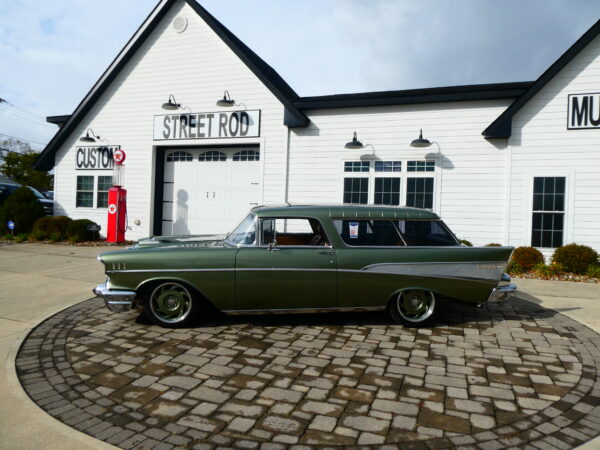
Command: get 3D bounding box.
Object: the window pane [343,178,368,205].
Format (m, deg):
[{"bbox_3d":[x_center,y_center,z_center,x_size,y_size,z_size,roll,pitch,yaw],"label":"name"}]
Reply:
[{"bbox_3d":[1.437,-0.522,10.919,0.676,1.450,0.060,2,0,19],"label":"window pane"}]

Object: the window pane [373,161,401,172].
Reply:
[{"bbox_3d":[2.246,-1.499,10.658,0.677,0.308,0.060,2,0,19],"label":"window pane"}]

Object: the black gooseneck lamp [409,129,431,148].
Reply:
[{"bbox_3d":[2.913,-2.086,9.990,0.460,0.420,0.680,2,0,19],"label":"black gooseneck lamp"}]

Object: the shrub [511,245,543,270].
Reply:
[{"bbox_3d":[4.856,0.717,8.900,0.780,0.520,0.760,2,0,19],"label":"shrub"}]

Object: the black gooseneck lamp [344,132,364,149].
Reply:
[{"bbox_3d":[1.403,-2.132,10.589,0.470,0.430,0.680,2,0,19],"label":"black gooseneck lamp"}]

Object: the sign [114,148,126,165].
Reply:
[{"bbox_3d":[-5.357,-2.014,12.358,0.430,0.430,0.160,2,0,19],"label":"sign"}]

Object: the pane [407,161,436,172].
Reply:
[{"bbox_3d":[2.997,-1.458,10.324,0.657,0.258,0.050,2,0,19],"label":"pane"}]

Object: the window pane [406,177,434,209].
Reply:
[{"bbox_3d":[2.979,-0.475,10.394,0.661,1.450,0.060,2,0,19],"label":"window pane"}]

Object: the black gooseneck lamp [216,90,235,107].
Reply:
[{"bbox_3d":[-2.044,-3.540,11.781,0.470,0.430,0.680,2,0,19],"label":"black gooseneck lamp"}]

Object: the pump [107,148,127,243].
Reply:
[{"bbox_3d":[-5.442,-0.861,12.350,0.420,2.780,0.400,2,0,19],"label":"pump"}]

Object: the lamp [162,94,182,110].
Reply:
[{"bbox_3d":[-3.775,-3.642,12.310,0.460,0.420,0.680,2,0,19],"label":"lamp"}]

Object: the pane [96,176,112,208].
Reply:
[{"bbox_3d":[-6.288,-1.072,13.514,0.723,1.031,0.060,2,0,19],"label":"pane"}]

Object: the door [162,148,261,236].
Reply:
[{"bbox_3d":[-2.752,-0.955,12.889,3.600,3.000,0.100,2,0,19],"label":"door"}]

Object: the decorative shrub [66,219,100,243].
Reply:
[{"bbox_3d":[-6.700,0.130,12.741,0.900,0.660,0.900,2,0,19],"label":"decorative shrub"}]

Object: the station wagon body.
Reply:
[{"bbox_3d":[0.150,0.497,5.820,5.120,1.460,1.890,2,0,-8],"label":"station wagon body"}]

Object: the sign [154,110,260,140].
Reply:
[{"bbox_3d":[-2.815,-2.929,12.289,3.570,0.780,0.100,2,0,19],"label":"sign"}]

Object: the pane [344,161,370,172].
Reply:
[{"bbox_3d":[1.481,-1.520,10.846,0.657,0.258,0.050,2,0,19],"label":"pane"}]

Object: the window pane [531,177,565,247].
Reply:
[{"bbox_3d":[5.644,-0.295,9.486,0.670,1.614,0.060,2,0,19],"label":"window pane"}]

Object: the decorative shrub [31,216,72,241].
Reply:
[{"bbox_3d":[-7.814,0.049,13.125,1.120,0.720,1.000,2,0,19],"label":"decorative shrub"}]

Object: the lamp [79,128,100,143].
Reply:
[{"bbox_3d":[-6.725,-2.846,13.362,0.470,0.430,0.680,2,0,19],"label":"lamp"}]

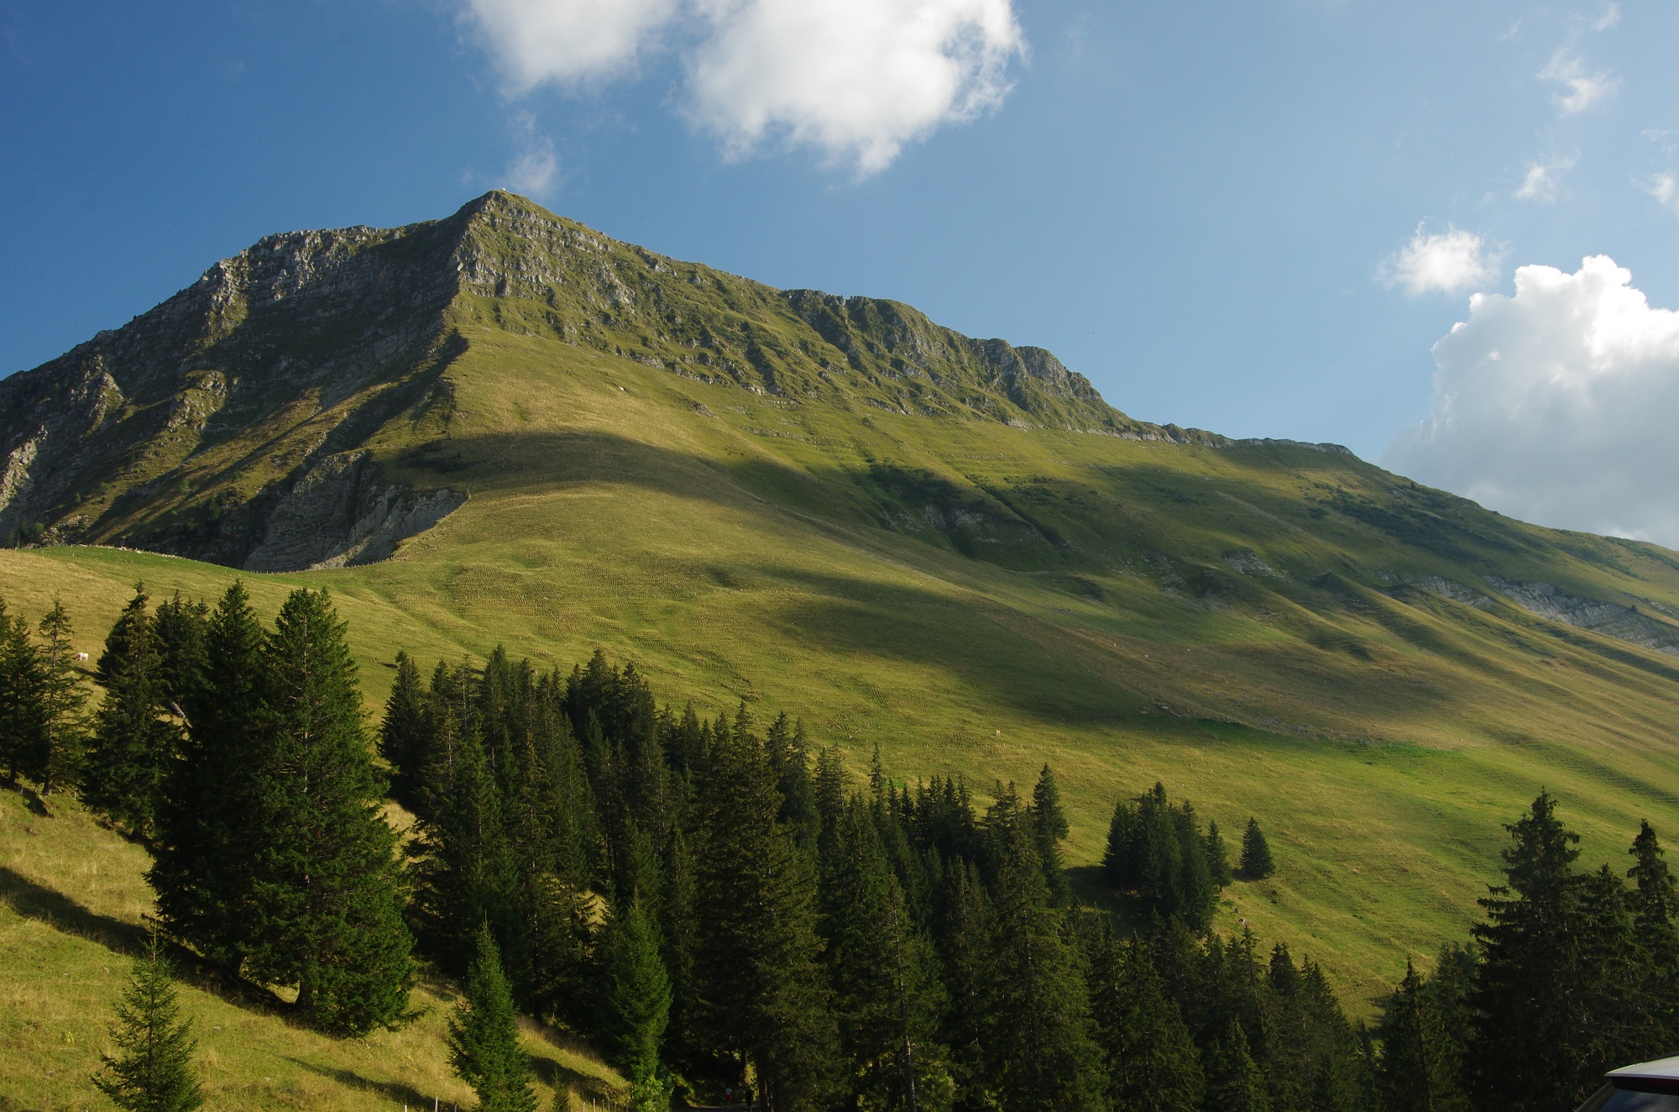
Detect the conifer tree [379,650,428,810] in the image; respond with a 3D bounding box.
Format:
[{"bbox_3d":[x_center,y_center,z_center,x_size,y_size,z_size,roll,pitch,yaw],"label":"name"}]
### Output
[{"bbox_3d":[-49.000,19.100,162.000,5.880,17.160,5.880,-4,-12,0],"label":"conifer tree"}]

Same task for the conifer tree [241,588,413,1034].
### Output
[{"bbox_3d":[-30.450,14.650,86.000,9.480,26.040,9.480,-4,-12,0],"label":"conifer tree"}]

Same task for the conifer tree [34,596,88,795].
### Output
[{"bbox_3d":[-85.960,15.460,160.000,5.230,21.690,5.230,-4,-12,0],"label":"conifer tree"}]

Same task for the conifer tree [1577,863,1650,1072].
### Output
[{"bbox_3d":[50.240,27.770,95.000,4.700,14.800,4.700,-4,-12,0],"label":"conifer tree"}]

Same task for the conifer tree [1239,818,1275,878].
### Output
[{"bbox_3d":[67.660,47.620,235.000,5.790,10.010,5.790,-4,-12,0],"label":"conifer tree"}]

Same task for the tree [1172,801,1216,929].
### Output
[{"bbox_3d":[53.900,47.430,222.000,6.700,19.100,6.700,-4,-12,0],"label":"tree"}]

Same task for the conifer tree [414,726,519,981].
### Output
[{"bbox_3d":[-29.800,23.690,115.000,7.650,20.380,7.650,-4,-12,0],"label":"conifer tree"}]

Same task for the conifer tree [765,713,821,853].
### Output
[{"bbox_3d":[-6.260,29.890,185.000,6.890,19.420,6.890,-4,-12,0],"label":"conifer tree"}]

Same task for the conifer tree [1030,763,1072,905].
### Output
[{"bbox_3d":[29.520,39.400,205.000,5.900,19.750,5.900,-4,-12,0],"label":"conifer tree"}]

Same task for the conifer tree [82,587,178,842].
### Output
[{"bbox_3d":[-63.660,14.060,130.000,7.680,22.870,7.680,-4,-12,0],"label":"conifer tree"}]

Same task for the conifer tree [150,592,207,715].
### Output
[{"bbox_3d":[-91.480,13.590,200.000,7.080,17.300,7.080,-4,-12,0],"label":"conifer tree"}]

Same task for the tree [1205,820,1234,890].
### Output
[{"bbox_3d":[60.650,48.070,232.000,4.520,11.130,4.520,-4,-12,0],"label":"tree"}]

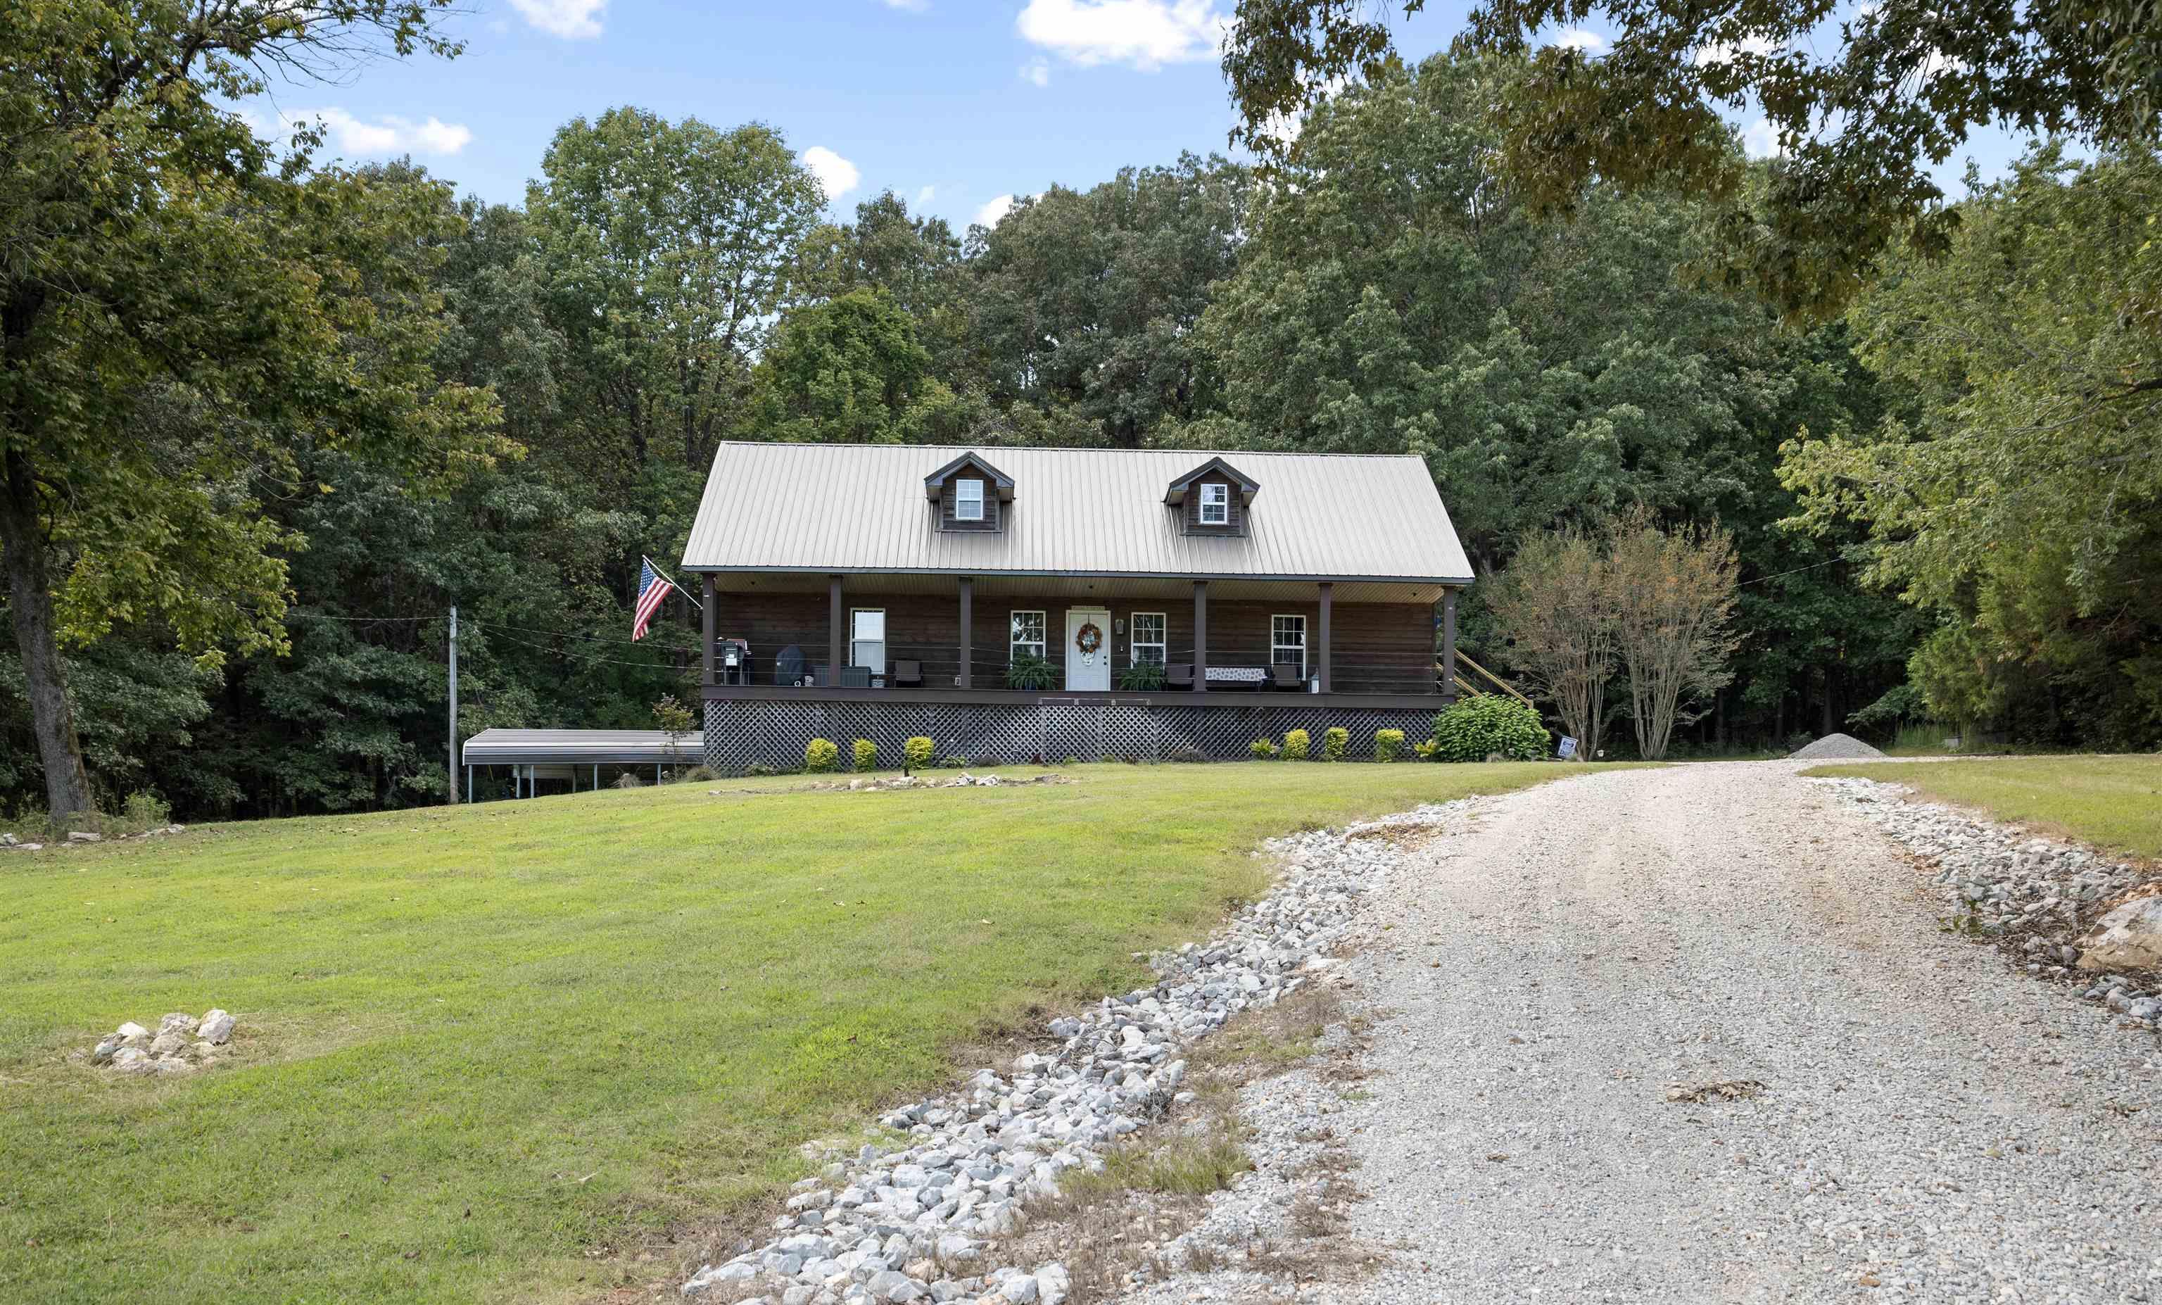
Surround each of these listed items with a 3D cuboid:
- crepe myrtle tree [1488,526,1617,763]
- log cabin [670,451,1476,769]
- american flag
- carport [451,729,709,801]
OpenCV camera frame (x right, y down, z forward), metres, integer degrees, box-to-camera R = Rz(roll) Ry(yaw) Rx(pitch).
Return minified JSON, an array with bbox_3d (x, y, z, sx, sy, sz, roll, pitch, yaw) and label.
[{"bbox_3d":[11.119,-0.179,49.500,3.200,5.500,3.200,1,-4,-2],"label":"crepe myrtle tree"},{"bbox_3d":[-0.298,-1.110,51.250,17.100,7.809,11.700,1,-4,-2],"label":"log cabin"},{"bbox_3d":[-9.180,-1.161,45.150,0.950,1.800,0.400,1,-4,-2],"label":"american flag"},{"bbox_3d":[-11.861,3.172,53.920,6.400,2.400,6.000,1,-4,-2],"label":"carport"}]

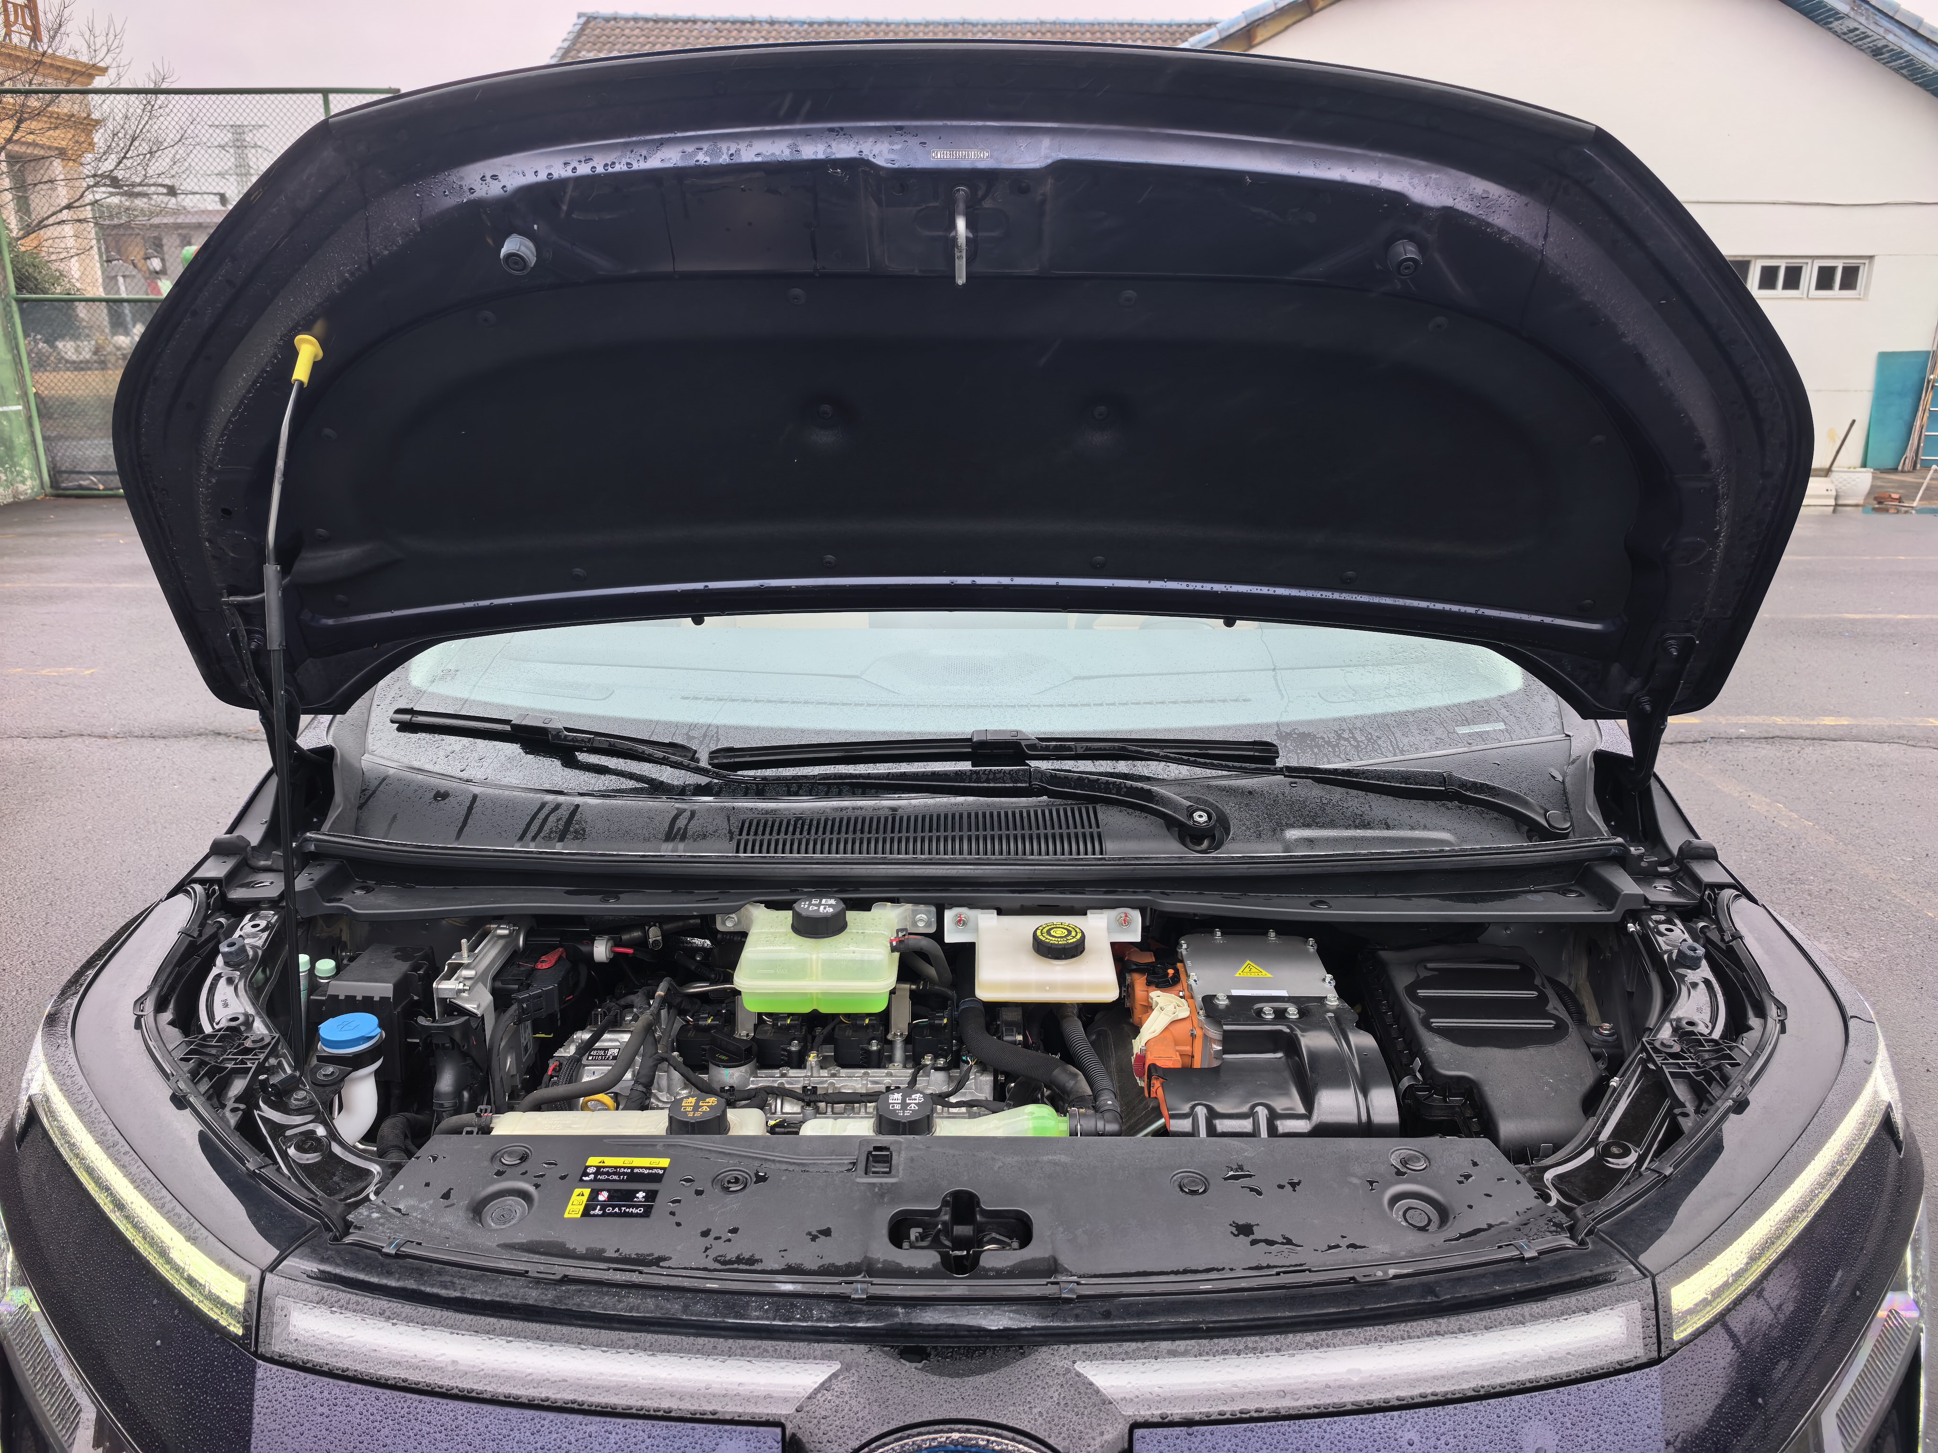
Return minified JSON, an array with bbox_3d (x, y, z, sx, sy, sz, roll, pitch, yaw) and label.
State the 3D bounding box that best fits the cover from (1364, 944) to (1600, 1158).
[{"bbox_3d":[0.503,0.359,1.349,0.195,0.150,0.270,0,23,0],"label":"cover"}]

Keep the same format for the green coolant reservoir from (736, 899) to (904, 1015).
[{"bbox_3d":[-0.139,0.215,1.241,0.140,0.088,0.110,0,15,0],"label":"green coolant reservoir"}]

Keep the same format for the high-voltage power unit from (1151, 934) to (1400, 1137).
[{"bbox_3d":[0.290,0.349,1.340,0.205,0.165,0.265,0,20,0],"label":"high-voltage power unit"}]

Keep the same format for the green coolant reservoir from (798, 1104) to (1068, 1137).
[{"bbox_3d":[-0.030,0.390,1.133,0.215,0.115,0.105,0,15,0],"label":"green coolant reservoir"}]

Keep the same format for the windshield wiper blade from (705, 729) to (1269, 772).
[{"bbox_3d":[0.030,0.027,1.540,0.650,0.038,0.042,0,15,0],"label":"windshield wiper blade"}]

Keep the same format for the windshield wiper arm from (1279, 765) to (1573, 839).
[{"bbox_3d":[0.493,0.077,1.460,0.300,0.036,0.036,12,18,16],"label":"windshield wiper arm"}]

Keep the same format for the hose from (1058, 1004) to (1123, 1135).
[{"bbox_3d":[0.106,0.297,1.165,0.054,0.090,0.100,0,15,0],"label":"hose"}]

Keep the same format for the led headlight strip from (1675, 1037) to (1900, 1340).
[{"bbox_3d":[0.661,0.370,1.071,0.380,0.075,0.055,-12,19,-37],"label":"led headlight strip"}]

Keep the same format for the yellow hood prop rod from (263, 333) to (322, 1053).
[{"bbox_3d":[-0.585,-0.009,1.160,0.045,0.640,0.036,7,13,-2],"label":"yellow hood prop rod"}]

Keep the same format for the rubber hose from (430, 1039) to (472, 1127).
[{"bbox_3d":[-0.463,0.318,1.200,0.035,0.080,0.036,0,15,0],"label":"rubber hose"}]

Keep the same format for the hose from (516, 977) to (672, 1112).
[{"bbox_3d":[-0.332,0.285,1.200,0.125,0.095,0.120,0,15,0],"label":"hose"}]

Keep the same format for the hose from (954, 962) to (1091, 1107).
[{"bbox_3d":[0.048,0.277,1.210,0.115,0.095,0.130,0,15,0],"label":"hose"}]

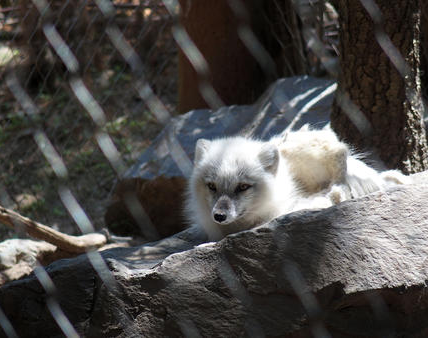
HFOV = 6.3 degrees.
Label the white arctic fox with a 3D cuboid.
[{"bbox_3d":[0.135,0.031,6.450,0.250,0.200,0.470,9,15,37],"label":"white arctic fox"}]

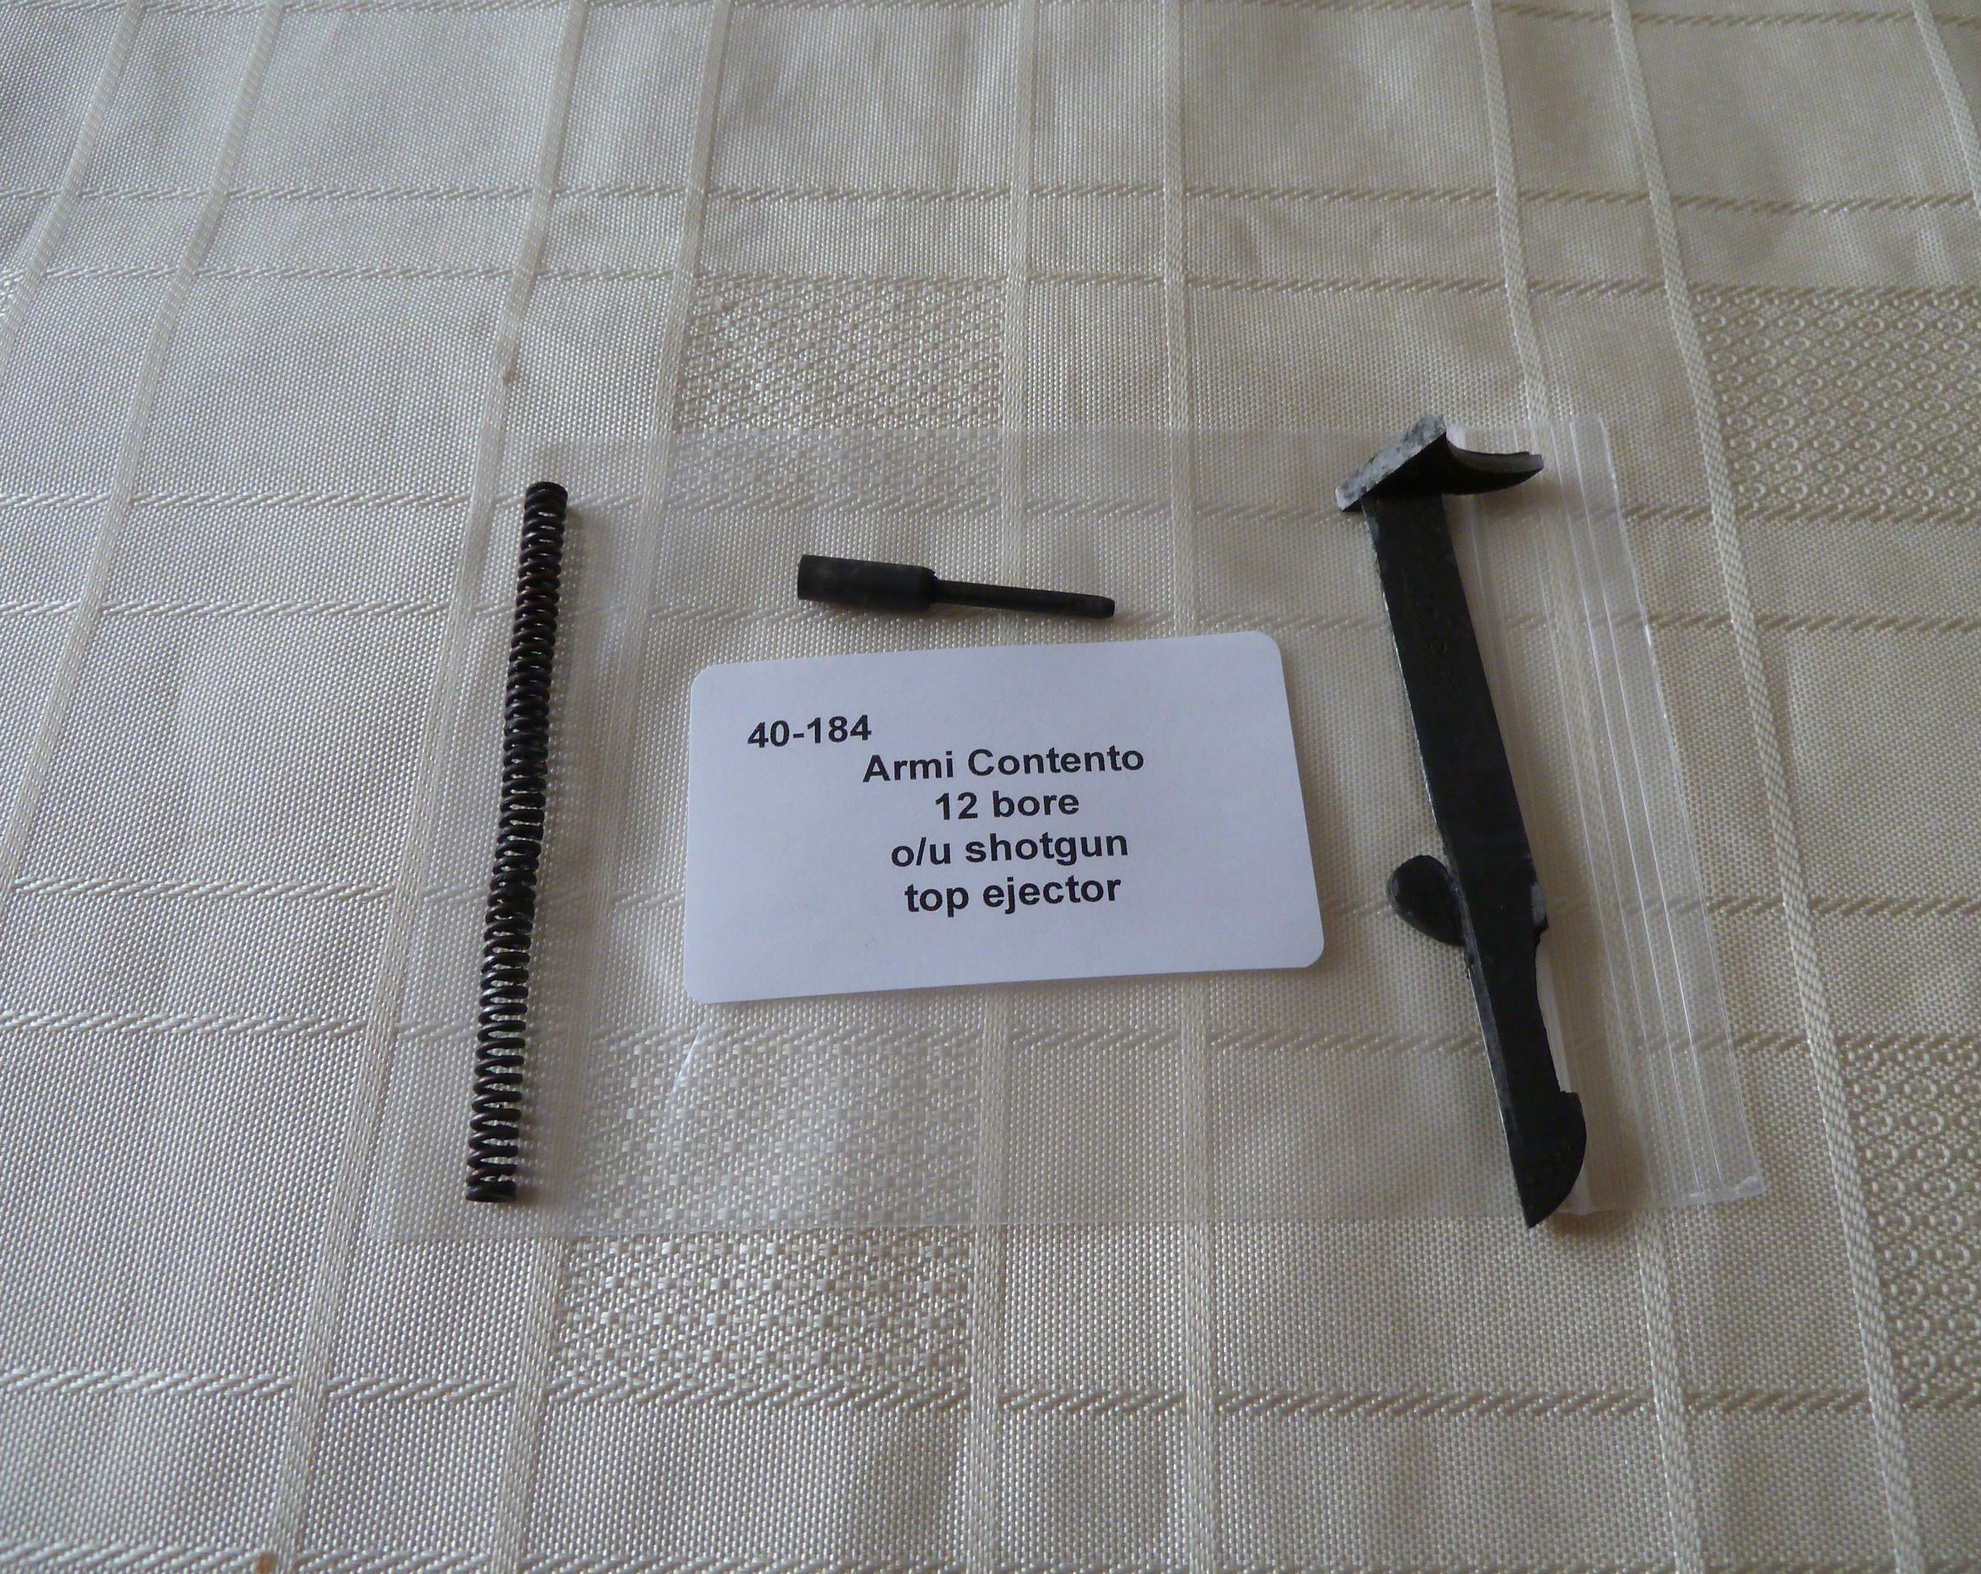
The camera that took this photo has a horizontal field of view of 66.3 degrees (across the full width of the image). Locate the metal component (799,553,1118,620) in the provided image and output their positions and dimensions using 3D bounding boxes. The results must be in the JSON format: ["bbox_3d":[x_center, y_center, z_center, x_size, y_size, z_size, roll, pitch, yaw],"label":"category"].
[{"bbox_3d":[-0.004,-0.021,0.165,0.035,0.005,0.005,5,66,4],"label":"metal component"}]

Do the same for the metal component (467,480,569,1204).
[{"bbox_3d":[-0.048,0.003,0.155,0.005,0.005,0.078,-3,66,0],"label":"metal component"}]

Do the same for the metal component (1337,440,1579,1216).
[{"bbox_3d":[0.051,0.000,0.148,0.024,0.016,0.080,-5,66,-1],"label":"metal component"}]

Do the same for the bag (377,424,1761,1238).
[{"bbox_3d":[0.007,-0.001,0.159,0.129,0.004,0.089,-1,66,1],"label":"bag"}]

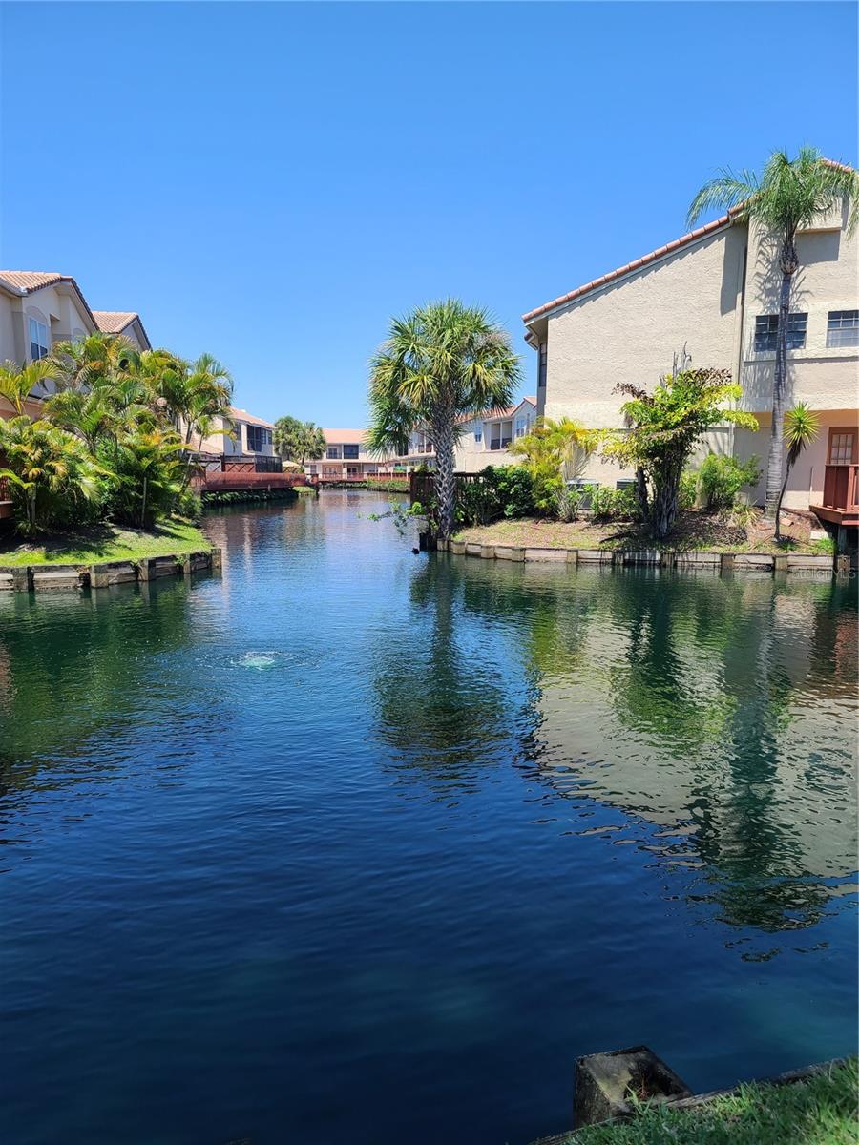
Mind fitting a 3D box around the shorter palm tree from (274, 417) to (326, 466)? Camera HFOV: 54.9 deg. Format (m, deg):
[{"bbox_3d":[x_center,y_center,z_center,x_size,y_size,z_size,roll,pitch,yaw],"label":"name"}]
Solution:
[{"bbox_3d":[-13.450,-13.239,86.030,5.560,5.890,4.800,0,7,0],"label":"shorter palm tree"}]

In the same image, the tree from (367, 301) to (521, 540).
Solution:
[{"bbox_3d":[0.382,-3.895,21.386,3.840,6.100,3.840,0,7,0],"label":"tree"}]

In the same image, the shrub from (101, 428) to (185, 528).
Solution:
[{"bbox_3d":[-6.798,-2.250,19.672,2.000,2.350,2.000,0,7,0],"label":"shrub"}]

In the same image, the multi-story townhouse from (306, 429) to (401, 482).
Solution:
[{"bbox_3d":[-9.781,-15.834,111.906,13.210,6.870,8.500,-1,7,-6],"label":"multi-story townhouse"}]

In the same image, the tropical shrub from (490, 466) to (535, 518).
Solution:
[{"bbox_3d":[2.206,-2.152,22.102,1.220,1.370,1.300,0,7,0],"label":"tropical shrub"}]

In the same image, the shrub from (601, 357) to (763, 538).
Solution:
[{"bbox_3d":[5.866,-2.846,19.297,3.610,4.080,3.000,0,7,0],"label":"shrub"}]

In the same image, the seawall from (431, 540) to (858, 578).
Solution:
[{"bbox_3d":[4.138,-0.384,18.852,9.680,0.380,1.550,4,8,30],"label":"seawall"}]

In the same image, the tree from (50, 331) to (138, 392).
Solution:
[{"bbox_3d":[-7.522,-3.292,18.733,2.219,4.250,2.219,0,7,0],"label":"tree"}]

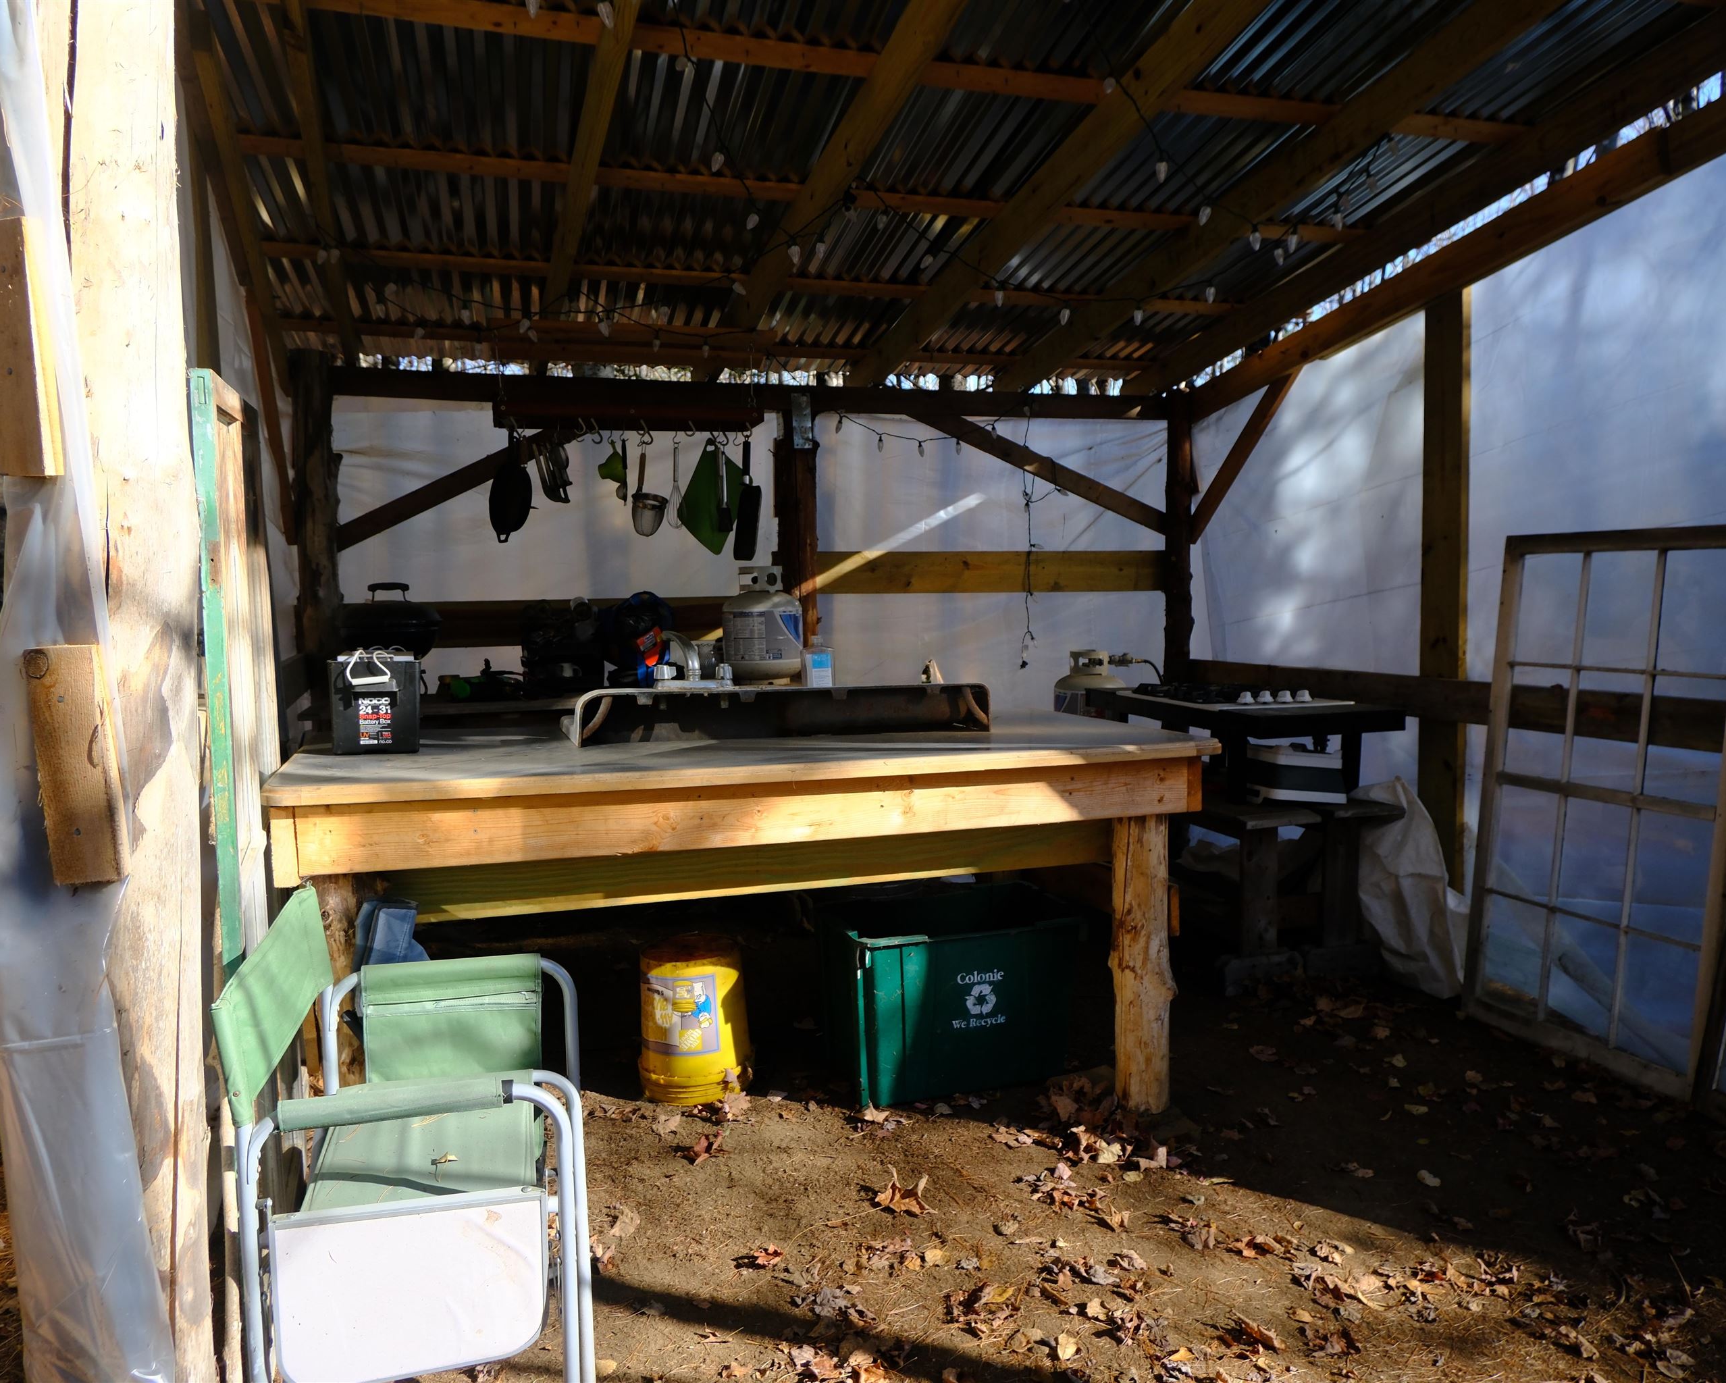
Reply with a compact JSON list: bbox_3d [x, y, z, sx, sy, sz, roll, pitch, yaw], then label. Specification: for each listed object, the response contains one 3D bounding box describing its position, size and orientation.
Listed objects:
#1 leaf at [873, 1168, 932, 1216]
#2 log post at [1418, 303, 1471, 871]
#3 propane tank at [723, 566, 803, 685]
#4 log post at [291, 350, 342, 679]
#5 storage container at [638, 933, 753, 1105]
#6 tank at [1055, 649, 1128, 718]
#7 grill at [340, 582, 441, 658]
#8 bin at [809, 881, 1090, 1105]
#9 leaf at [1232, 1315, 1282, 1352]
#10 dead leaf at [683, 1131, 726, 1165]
[{"bbox_3d":[0.084,1.063,2.818,0.120,0.055,0.100,-1,4,0],"label":"leaf"},{"bbox_3d":[1.986,-0.209,4.560,0.050,2.285,0.180,-2,4,-18],"label":"log post"},{"bbox_3d":[-0.387,-0.255,5.150,0.311,0.457,0.311,-1,4,0],"label":"propane tank"},{"bbox_3d":[-2.043,-0.157,5.037,0.165,2.229,0.165,-2,4,-18],"label":"log post"},{"bbox_3d":[-0.424,0.858,3.513,0.305,0.370,0.305,-1,4,0],"label":"storage container"},{"bbox_3d":[0.992,0.049,5.750,0.310,0.457,0.310,-1,4,0],"label":"tank"},{"bbox_3d":[-1.678,-0.187,4.700,0.365,0.390,0.365,-1,4,0],"label":"grill"},{"bbox_3d":[0.236,0.816,3.604,0.610,0.435,0.430,-2,4,-18],"label":"bin"},{"bbox_3d":[0.676,1.102,2.280,0.080,0.035,0.065,-1,4,0],"label":"leaf"},{"bbox_3d":[-0.373,1.058,3.089,0.100,0.040,0.080,-1,4,0],"label":"dead leaf"}]

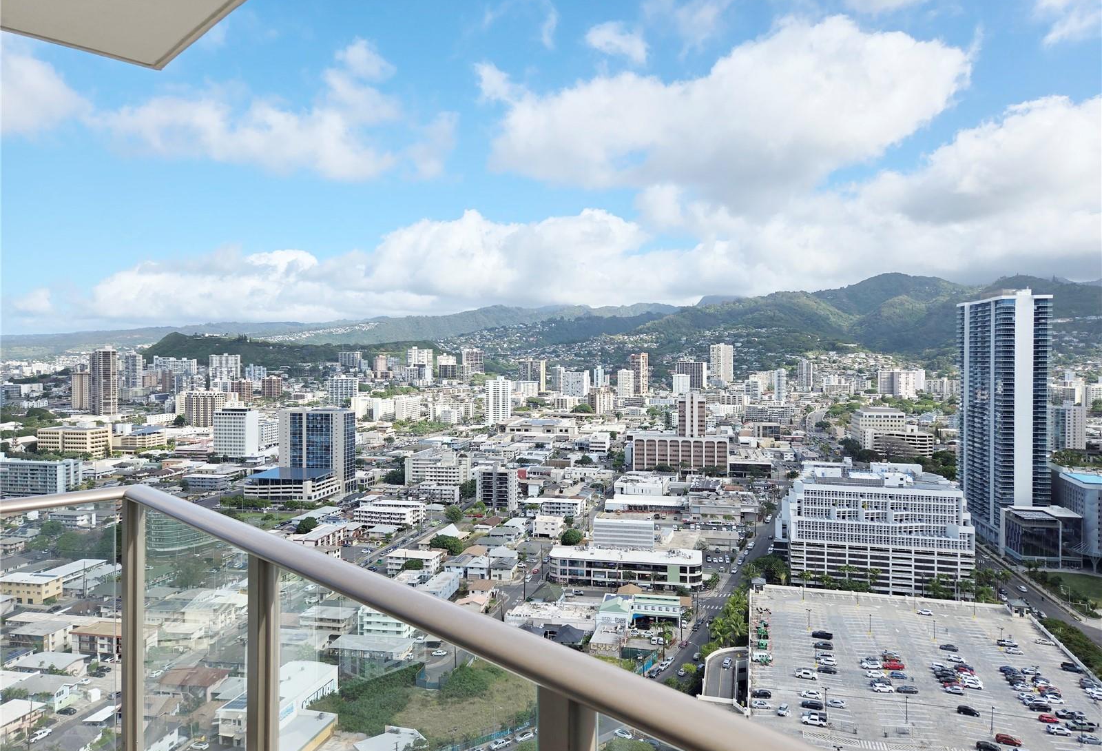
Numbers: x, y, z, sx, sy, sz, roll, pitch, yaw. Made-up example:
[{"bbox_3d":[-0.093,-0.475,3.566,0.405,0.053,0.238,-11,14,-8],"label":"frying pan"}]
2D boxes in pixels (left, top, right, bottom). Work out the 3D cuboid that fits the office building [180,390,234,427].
[{"bbox_3d":[-419.680,40.660,895.000,58.820,45.240,20.000,0,1,10],"label":"office building"}]

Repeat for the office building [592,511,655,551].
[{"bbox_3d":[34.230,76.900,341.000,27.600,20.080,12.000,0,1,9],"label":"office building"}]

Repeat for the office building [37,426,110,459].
[{"bbox_3d":[-436.380,59.930,670.580,54.000,29.500,26.000,0,1,11],"label":"office building"}]

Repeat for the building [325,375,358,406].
[{"bbox_3d":[-326.390,25.470,1150.980,42.830,44.840,17.230,0,1,12],"label":"building"}]

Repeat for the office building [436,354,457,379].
[{"bbox_3d":[-214.790,-17.130,1520.000,37.950,51.390,20.000,0,1,5],"label":"office building"}]

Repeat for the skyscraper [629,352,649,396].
[{"bbox_3d":[165.890,-2.750,1360.000,24.010,78.980,24.010,-1,2,-44],"label":"skyscraper"}]

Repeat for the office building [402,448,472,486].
[{"bbox_3d":[-76.990,66.520,528.960,45.000,27.000,32.000,0,1,12],"label":"office building"}]

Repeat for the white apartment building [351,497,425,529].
[{"bbox_3d":[-91.130,79.270,417.780,36.500,9.500,26.000,0,1,14],"label":"white apartment building"}]

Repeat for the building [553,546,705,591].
[{"bbox_3d":[33.920,86.250,330.860,67.280,11.220,19.460,0,1,10],"label":"building"}]

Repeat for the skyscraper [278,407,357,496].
[{"bbox_3d":[-161.760,52.360,508.000,48.230,56.770,18.700,0,1,12],"label":"skyscraper"}]

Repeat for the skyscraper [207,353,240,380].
[{"bbox_3d":[-632.290,-15.650,1420.050,56.010,48.730,19.390,0,1,12],"label":"skyscraper"}]

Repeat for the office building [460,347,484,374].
[{"bbox_3d":[-165.180,-28.540,1553.900,46.000,58.000,22.000,0,1,8],"label":"office building"}]

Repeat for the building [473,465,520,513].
[{"bbox_3d":[-33.110,69.910,455.410,25.000,26.300,15.000,0,1,11],"label":"building"}]

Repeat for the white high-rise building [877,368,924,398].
[{"bbox_3d":[620.730,13.940,1300.000,75.100,49.790,32.000,1,2,24],"label":"white high-rise building"}]

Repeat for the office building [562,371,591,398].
[{"bbox_3d":[46.220,16.100,1328.020,43.000,49.500,26.000,0,1,14],"label":"office building"}]

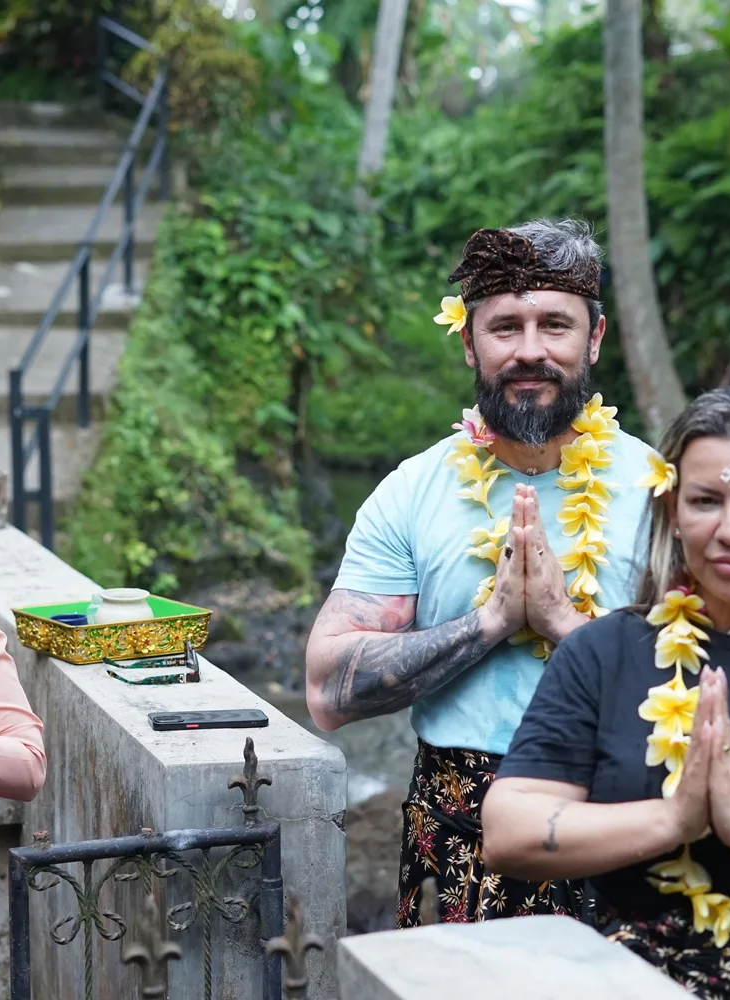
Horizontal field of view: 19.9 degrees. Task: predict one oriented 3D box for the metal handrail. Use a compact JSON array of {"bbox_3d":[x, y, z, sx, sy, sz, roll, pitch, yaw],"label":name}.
[{"bbox_3d":[-1.620,-1.638,11.832,0.750,3.154,8.347,0,6,0],"label":"metal handrail"}]

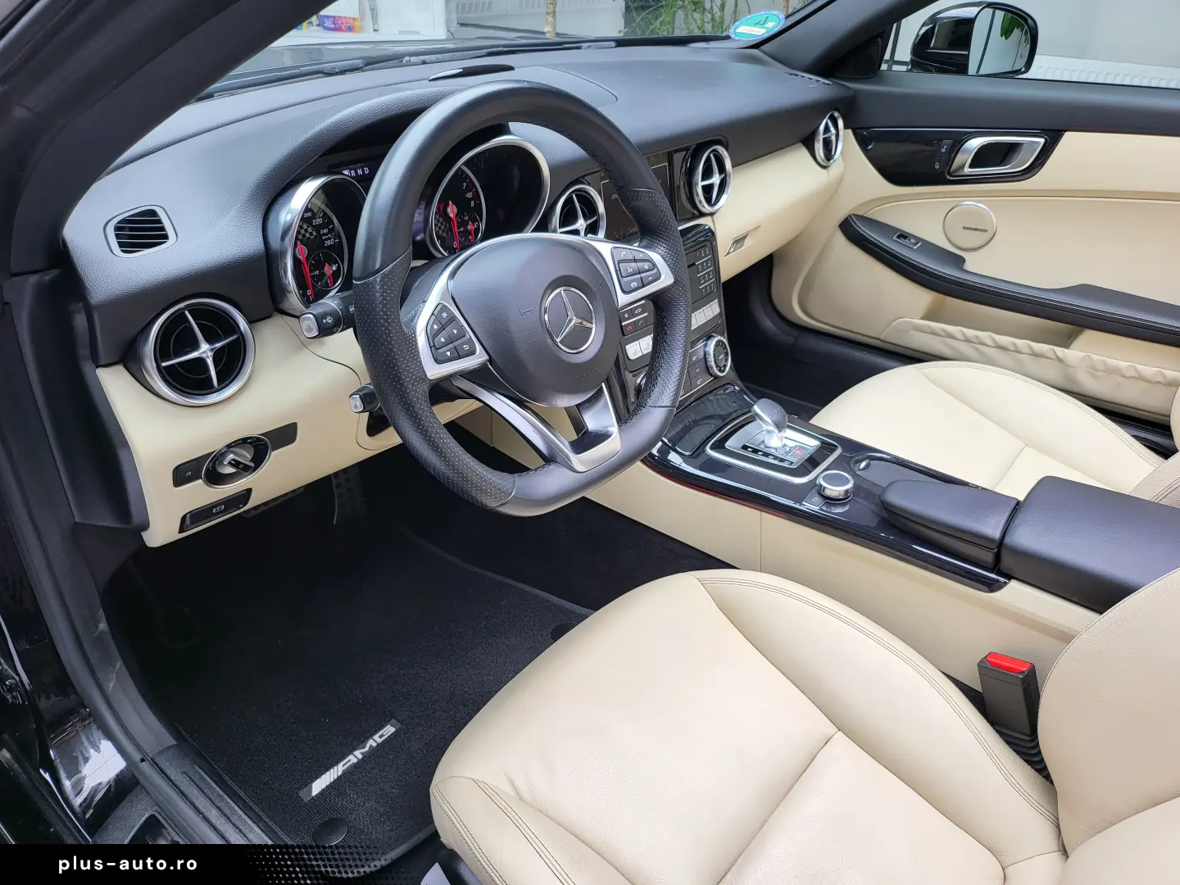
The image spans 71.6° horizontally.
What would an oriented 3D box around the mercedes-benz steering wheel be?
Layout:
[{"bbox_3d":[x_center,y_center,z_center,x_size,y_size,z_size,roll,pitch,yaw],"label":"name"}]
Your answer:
[{"bbox_3d":[-0.050,-0.129,0.739,0.370,0.360,0.110,-29,23,-38],"label":"mercedes-benz steering wheel"}]

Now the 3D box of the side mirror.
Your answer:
[{"bbox_3d":[0.715,-0.744,1.526,0.220,0.135,0.150,-24,41,-31],"label":"side mirror"}]

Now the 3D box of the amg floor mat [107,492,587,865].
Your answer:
[{"bbox_3d":[-0.329,0.259,1.199,0.660,0.050,0.510,28,43,35],"label":"amg floor mat"}]

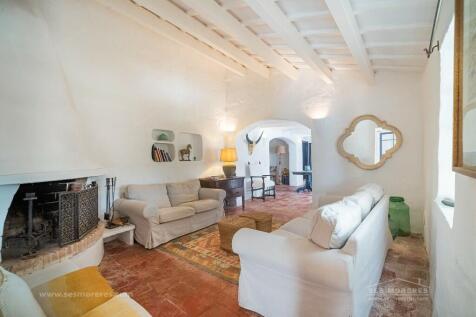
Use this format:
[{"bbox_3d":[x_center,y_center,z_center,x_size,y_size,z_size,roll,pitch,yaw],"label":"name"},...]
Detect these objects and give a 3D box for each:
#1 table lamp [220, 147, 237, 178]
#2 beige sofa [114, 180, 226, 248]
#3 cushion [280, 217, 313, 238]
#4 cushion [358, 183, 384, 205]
[{"bbox_3d":[-0.225,0.109,4.899,0.410,0.770,0.410,0,-1,0],"label":"table lamp"},{"bbox_3d":[-1.137,0.843,3.683,0.890,0.850,1.790,-1,-1,35],"label":"beige sofa"},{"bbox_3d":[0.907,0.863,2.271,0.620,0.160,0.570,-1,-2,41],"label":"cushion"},{"bbox_3d":[1.602,0.577,2.480,0.210,0.440,0.560,17,10,40],"label":"cushion"}]

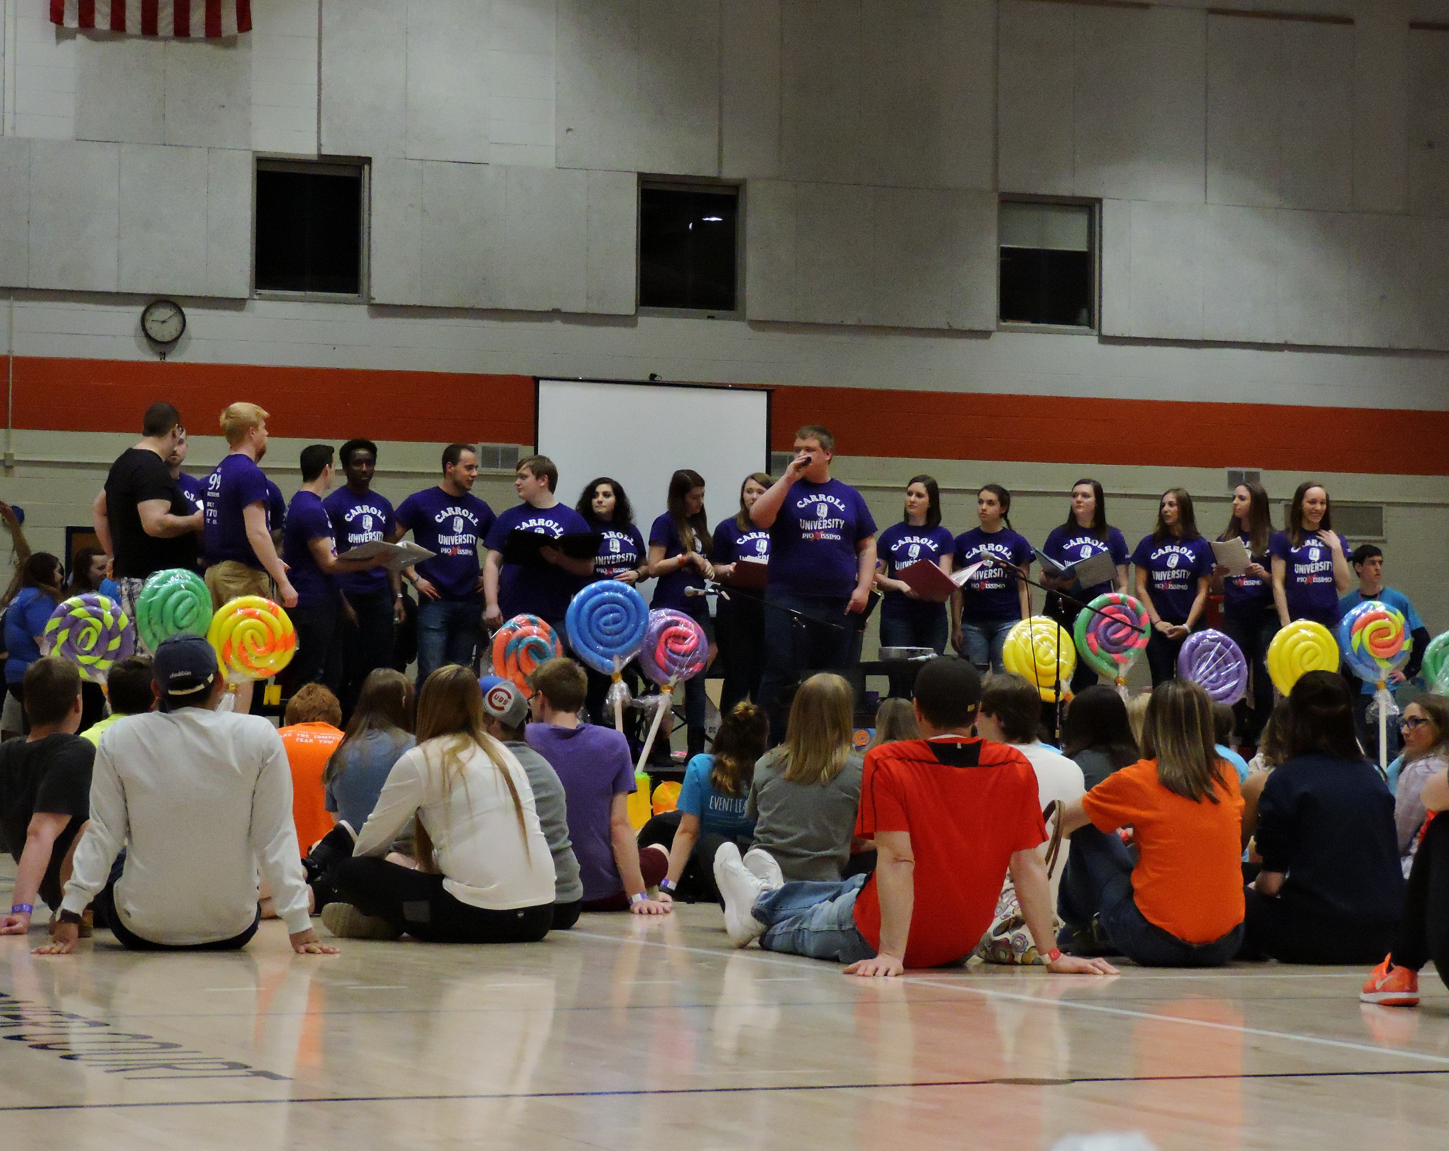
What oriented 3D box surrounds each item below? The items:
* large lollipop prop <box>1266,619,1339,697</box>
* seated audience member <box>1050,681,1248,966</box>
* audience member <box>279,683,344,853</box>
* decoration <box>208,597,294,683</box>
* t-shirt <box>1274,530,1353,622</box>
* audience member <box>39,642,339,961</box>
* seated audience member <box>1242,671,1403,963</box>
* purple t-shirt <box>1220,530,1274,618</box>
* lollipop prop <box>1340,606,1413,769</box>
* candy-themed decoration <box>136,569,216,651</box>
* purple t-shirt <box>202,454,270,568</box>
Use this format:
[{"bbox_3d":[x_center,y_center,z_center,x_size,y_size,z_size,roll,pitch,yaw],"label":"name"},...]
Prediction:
[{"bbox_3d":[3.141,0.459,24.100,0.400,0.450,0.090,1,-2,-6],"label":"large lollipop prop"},{"bbox_3d":[1.179,0.677,12.300,0.450,0.780,0.640,1,-2,-24],"label":"seated audience member"},{"bbox_3d":[-1.440,0.752,15.500,0.520,0.780,0.700,1,-2,-3],"label":"audience member"},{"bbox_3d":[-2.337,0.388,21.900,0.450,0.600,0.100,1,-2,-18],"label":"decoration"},{"bbox_3d":[3.379,0.017,25.500,0.470,0.560,0.270,0,-2,7],"label":"t-shirt"},{"bbox_3d":[-1.540,0.629,12.830,0.820,0.880,1.050,1,-2,1],"label":"audience member"},{"bbox_3d":[1.700,0.686,12.700,0.550,0.820,0.750,1,-2,-9],"label":"seated audience member"},{"bbox_3d":[3.062,-0.011,26.000,0.400,0.540,0.250,0,-2,16],"label":"purple t-shirt"},{"bbox_3d":[3.568,0.621,24.300,0.420,0.950,0.100,1,-2,-24],"label":"lollipop prop"},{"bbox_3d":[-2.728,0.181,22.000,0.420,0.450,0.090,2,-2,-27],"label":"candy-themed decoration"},{"bbox_3d":[-2.502,-0.332,22.700,0.280,0.590,0.450,2,-2,-27],"label":"purple t-shirt"}]

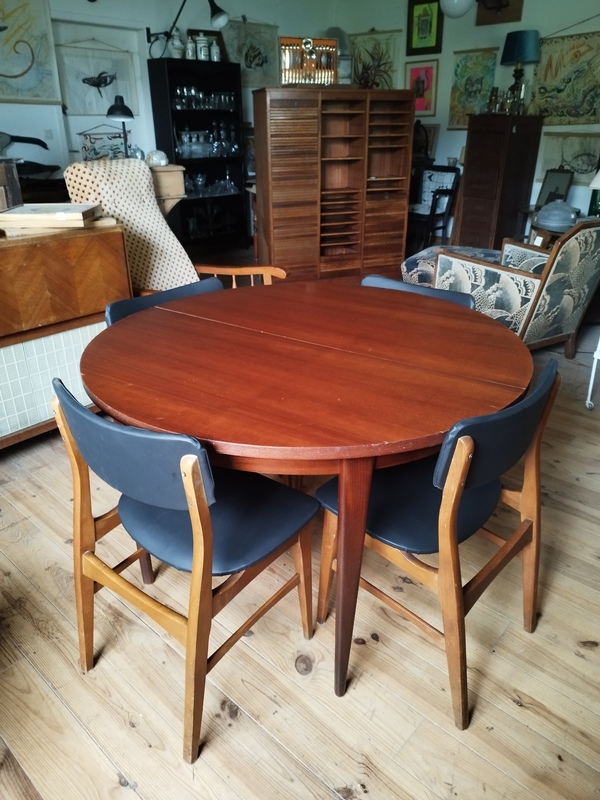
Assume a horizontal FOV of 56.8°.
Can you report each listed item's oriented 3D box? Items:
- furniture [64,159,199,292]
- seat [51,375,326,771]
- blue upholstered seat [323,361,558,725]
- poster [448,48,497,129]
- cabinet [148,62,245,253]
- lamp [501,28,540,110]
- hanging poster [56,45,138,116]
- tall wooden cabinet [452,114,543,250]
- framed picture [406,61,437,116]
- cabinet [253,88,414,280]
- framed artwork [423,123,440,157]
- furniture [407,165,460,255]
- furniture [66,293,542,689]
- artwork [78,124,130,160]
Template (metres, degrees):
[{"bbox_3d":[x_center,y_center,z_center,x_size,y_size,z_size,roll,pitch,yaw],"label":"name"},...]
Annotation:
[{"bbox_3d":[-0.586,-0.624,2.877,0.820,1.090,0.640,8,27,16],"label":"furniture"},{"bbox_3d":[-0.268,0.326,1.311,0.450,0.745,0.455,17,30,33],"label":"seat"},{"bbox_3d":[0.341,0.278,1.377,0.490,0.785,0.480,22,34,38],"label":"blue upholstered seat"},{"bbox_3d":[1.717,-3.103,5.575,0.020,0.710,0.510,-22,34,-37],"label":"poster"},{"bbox_3d":[-1.028,-2.515,5.891,0.810,1.830,0.370,-21,33,-35],"label":"cabinet"},{"bbox_3d":[1.874,-2.821,4.828,0.345,0.660,0.345,-22,33,-36],"label":"lamp"},{"bbox_3d":[-1.921,-3.025,5.277,0.020,0.555,0.750,20,32,37],"label":"hanging poster"},{"bbox_3d":[1.852,-1.942,5.250,0.520,1.320,0.430,-22,33,-36],"label":"tall wooden cabinet"},{"bbox_3d":[1.493,-3.848,6.857,0.455,0.600,0.030,20,32,37],"label":"framed picture"},{"bbox_3d":[0.281,-1.747,4.747,1.243,1.558,0.387,-10,27,-18],"label":"cabinet"},{"bbox_3d":[1.394,-2.818,6.087,0.025,0.380,0.310,-13,28,-40],"label":"framed artwork"},{"bbox_3d":[1.437,-2.224,6.509,0.550,0.900,0.550,-20,32,-36],"label":"furniture"},{"bbox_3d":[0.017,0.178,1.618,1.125,0.745,1.125,16,30,31],"label":"furniture"},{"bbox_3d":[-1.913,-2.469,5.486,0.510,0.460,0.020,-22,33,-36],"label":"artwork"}]

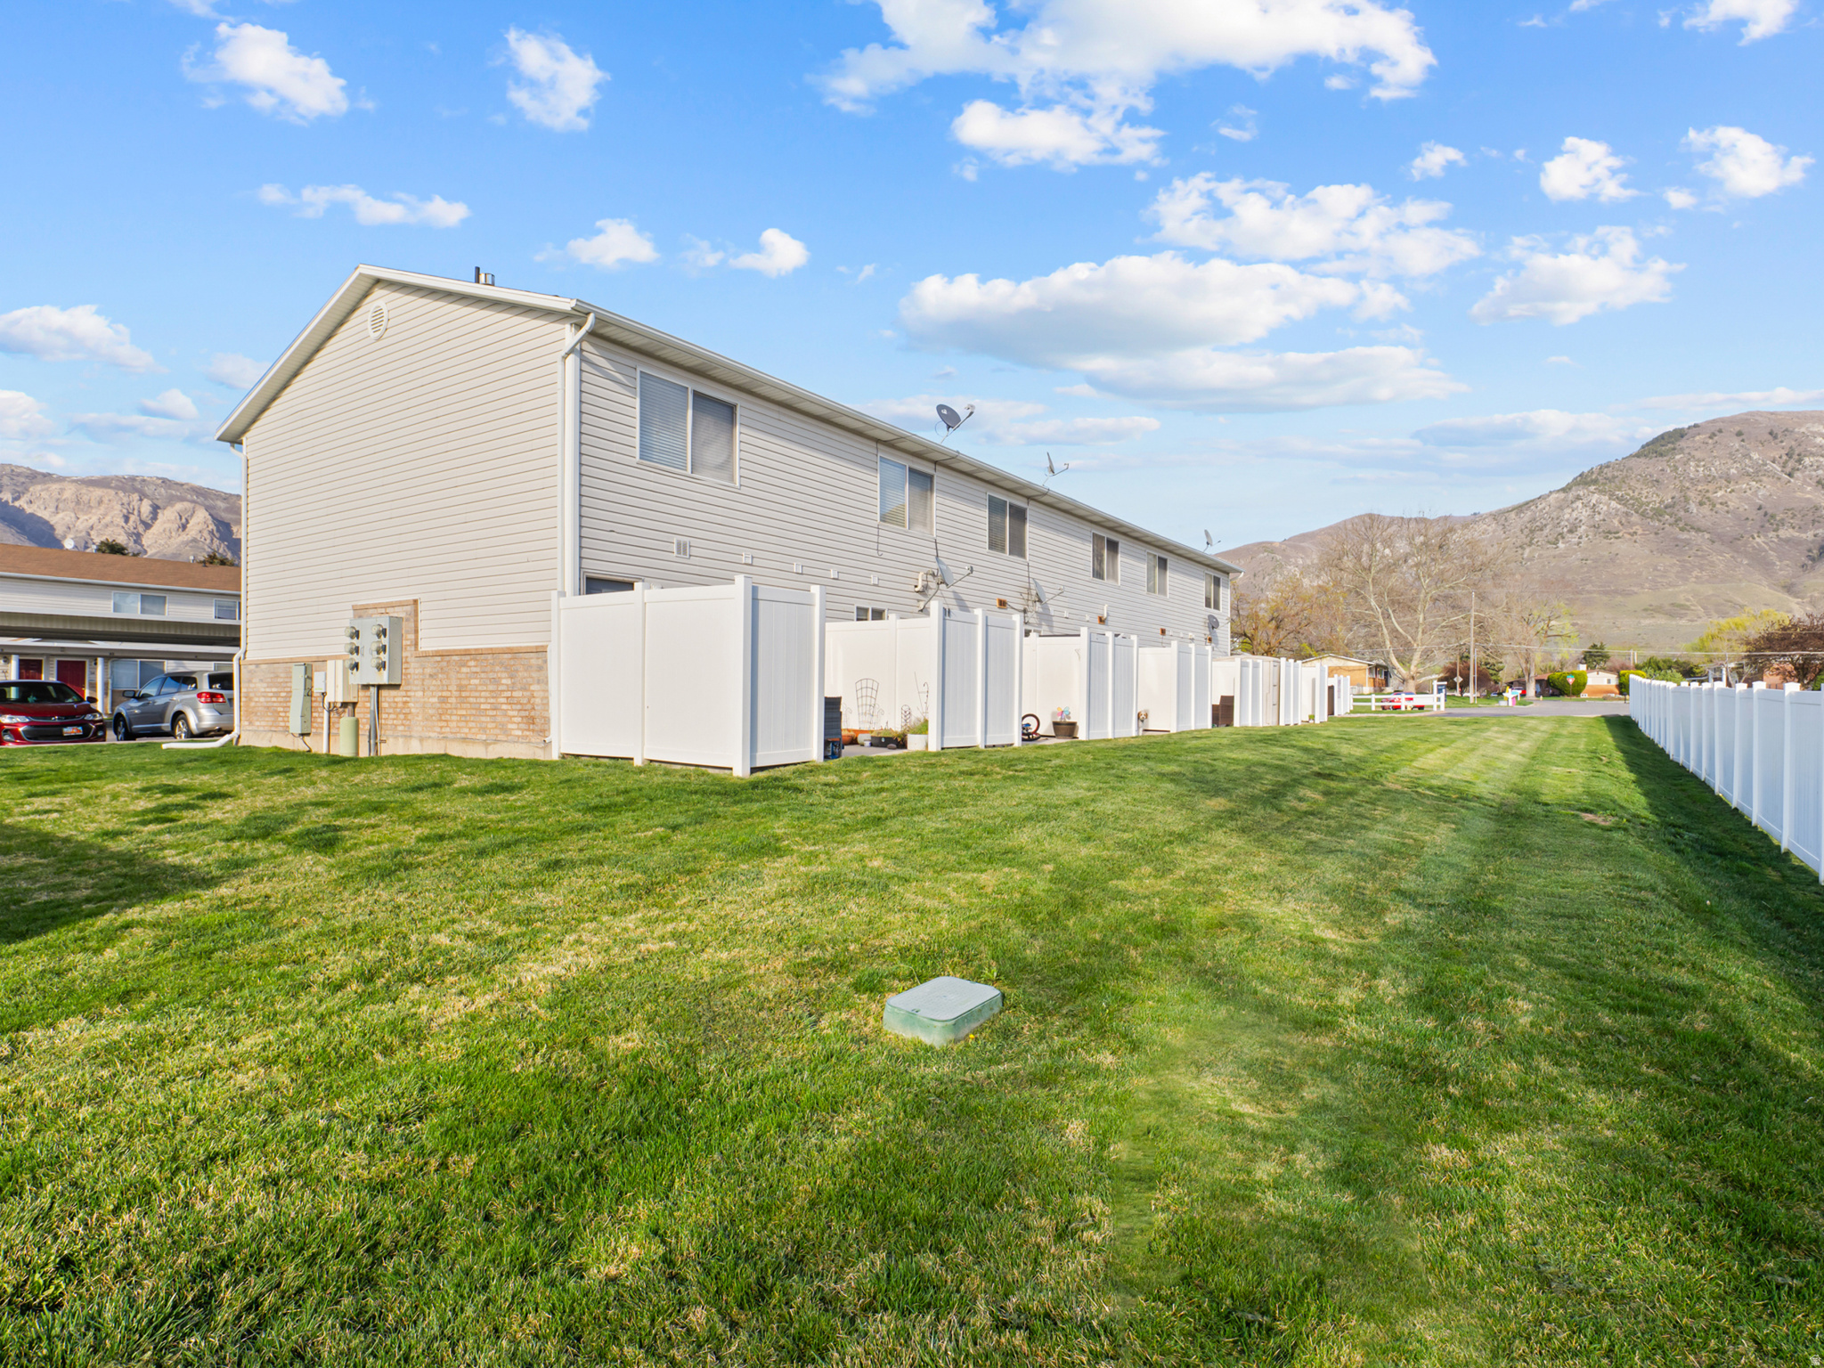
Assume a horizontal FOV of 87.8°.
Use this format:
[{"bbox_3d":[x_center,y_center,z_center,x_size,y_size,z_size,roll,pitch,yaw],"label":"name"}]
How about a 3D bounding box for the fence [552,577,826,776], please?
[{"bbox_3d":[-2.640,-0.072,11.044,3.150,2.030,1.328,0,-1,34],"label":"fence"}]

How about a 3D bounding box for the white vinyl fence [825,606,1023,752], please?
[{"bbox_3d":[-0.253,-0.085,14.603,3.150,2.010,2.540,0,-1,34],"label":"white vinyl fence"}]

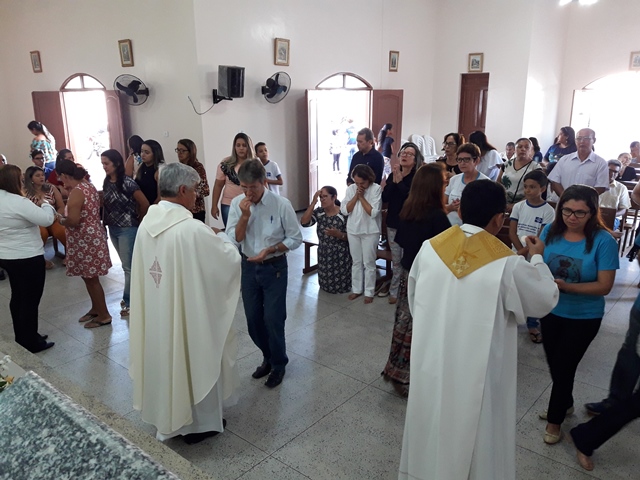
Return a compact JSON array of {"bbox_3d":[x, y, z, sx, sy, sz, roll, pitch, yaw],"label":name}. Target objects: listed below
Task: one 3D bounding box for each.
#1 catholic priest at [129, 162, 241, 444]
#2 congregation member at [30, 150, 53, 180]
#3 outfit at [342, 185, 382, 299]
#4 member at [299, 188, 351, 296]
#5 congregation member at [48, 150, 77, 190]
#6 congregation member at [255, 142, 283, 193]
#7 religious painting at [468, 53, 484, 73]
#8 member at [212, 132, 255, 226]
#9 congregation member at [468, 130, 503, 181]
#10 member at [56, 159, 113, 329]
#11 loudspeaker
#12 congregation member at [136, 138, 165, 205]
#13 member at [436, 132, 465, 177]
[{"bbox_3d":[-0.738,0.364,3.083,0.620,1.700,0.570,9,18,31],"label":"catholic priest"},{"bbox_3d":[-3.904,-0.606,7.354,0.600,1.290,0.450,13,20,38],"label":"congregation member"},{"bbox_3d":[0.420,-0.005,5.142,0.420,1.200,0.340,8,18,27],"label":"outfit"},{"bbox_3d":[0.120,-0.026,5.499,0.500,1.130,0.550,13,20,38],"label":"member"},{"bbox_3d":[-3.625,-0.653,7.635,0.750,1.320,0.480,12,19,39],"label":"congregation member"},{"bbox_3d":[-0.725,-0.615,7.134,0.410,1.460,0.300,0,15,0],"label":"congregation member"},{"bbox_3d":[3.543,-4.019,11.750,0.340,0.410,0.040,13,20,38],"label":"religious painting"},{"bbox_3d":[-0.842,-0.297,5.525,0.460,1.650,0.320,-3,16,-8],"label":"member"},{"bbox_3d":[2.215,-0.688,7.069,0.360,1.590,0.460,-13,20,-39],"label":"congregation member"},{"bbox_3d":[-2.074,0.042,4.683,0.480,1.513,0.440,-9,17,-29],"label":"member"},{"bbox_3d":[-1.267,-2.254,7.385,0.250,0.420,0.290,21,25,36],"label":"loudspeaker"},{"bbox_3d":[-1.806,-0.284,5.700,0.450,1.619,0.300,4,15,16],"label":"congregation member"},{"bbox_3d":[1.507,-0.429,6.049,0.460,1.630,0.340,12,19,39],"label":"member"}]

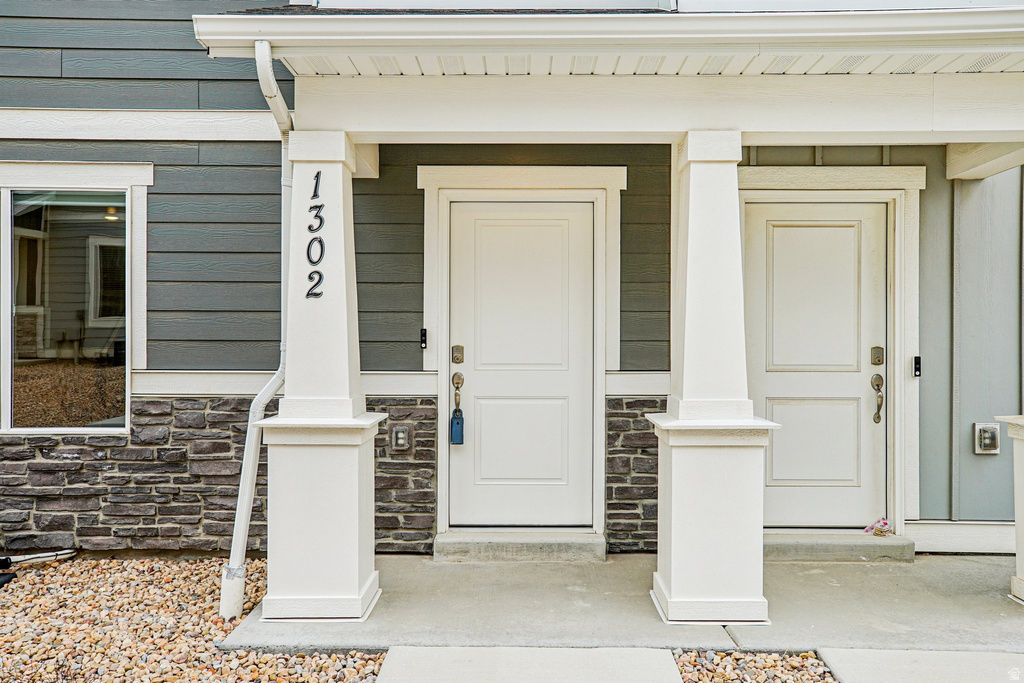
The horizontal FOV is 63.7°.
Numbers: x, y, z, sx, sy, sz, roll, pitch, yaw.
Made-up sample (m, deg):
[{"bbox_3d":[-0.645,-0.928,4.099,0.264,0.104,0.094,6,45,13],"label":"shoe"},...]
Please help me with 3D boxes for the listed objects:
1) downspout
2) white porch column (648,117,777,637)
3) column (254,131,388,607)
[{"bbox_3d":[-1.267,0.022,3.885,0.375,2.700,0.600,0,0,1],"label":"downspout"},{"bbox_3d":[0.979,0.153,4.105,0.552,2.336,0.550,0,0,1],"label":"white porch column"},{"bbox_3d":[-0.938,0.150,4.127,0.552,2.336,0.550,0,0,1],"label":"column"}]

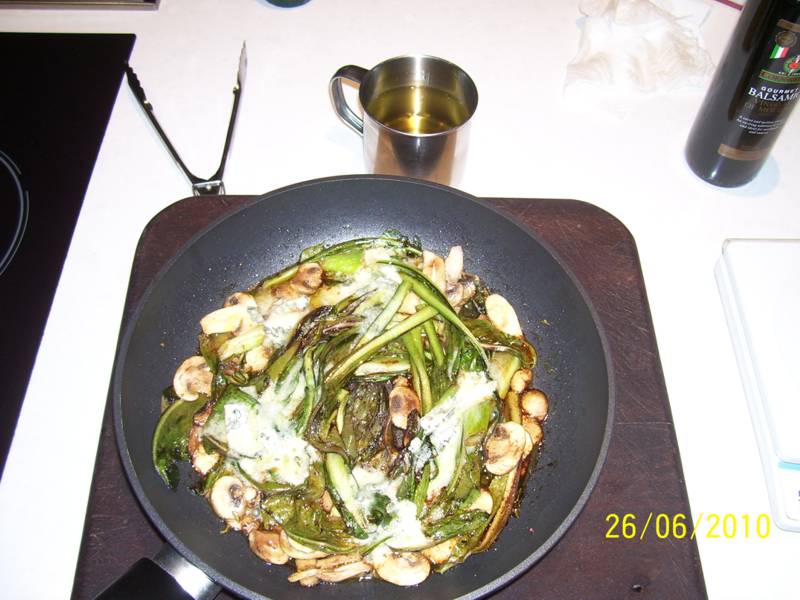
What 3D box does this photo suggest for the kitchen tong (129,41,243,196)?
[{"bbox_3d":[-0.175,-0.146,0.660,0.111,0.026,0.195,-9,58,-6],"label":"kitchen tong"}]

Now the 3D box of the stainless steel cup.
[{"bbox_3d":[0.002,-0.136,0.621,0.115,0.082,0.086,23,60,14],"label":"stainless steel cup"}]

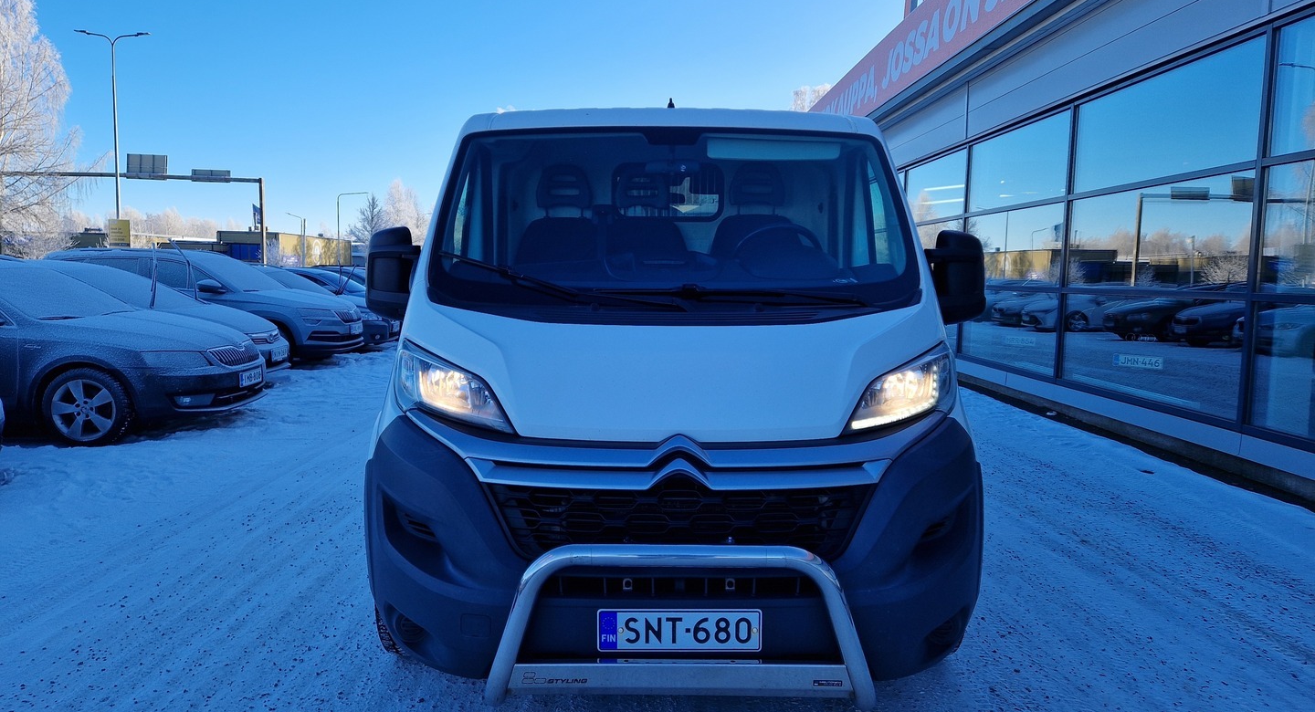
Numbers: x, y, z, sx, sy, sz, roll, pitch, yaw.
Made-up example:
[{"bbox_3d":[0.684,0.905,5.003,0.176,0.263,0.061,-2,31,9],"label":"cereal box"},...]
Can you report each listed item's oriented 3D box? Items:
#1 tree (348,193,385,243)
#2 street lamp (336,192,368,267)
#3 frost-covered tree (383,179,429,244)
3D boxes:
[{"bbox_3d":[-32.852,-13.626,100.367,5.400,9.800,5.400,1,5,-2],"label":"tree"},{"bbox_3d":[-32.577,-12.718,93.426,3.300,9.300,0.300,1,5,-2],"label":"street lamp"},{"bbox_3d":[-37.759,-19.122,131.877,7.800,14.700,7.800,1,5,-2],"label":"frost-covered tree"}]

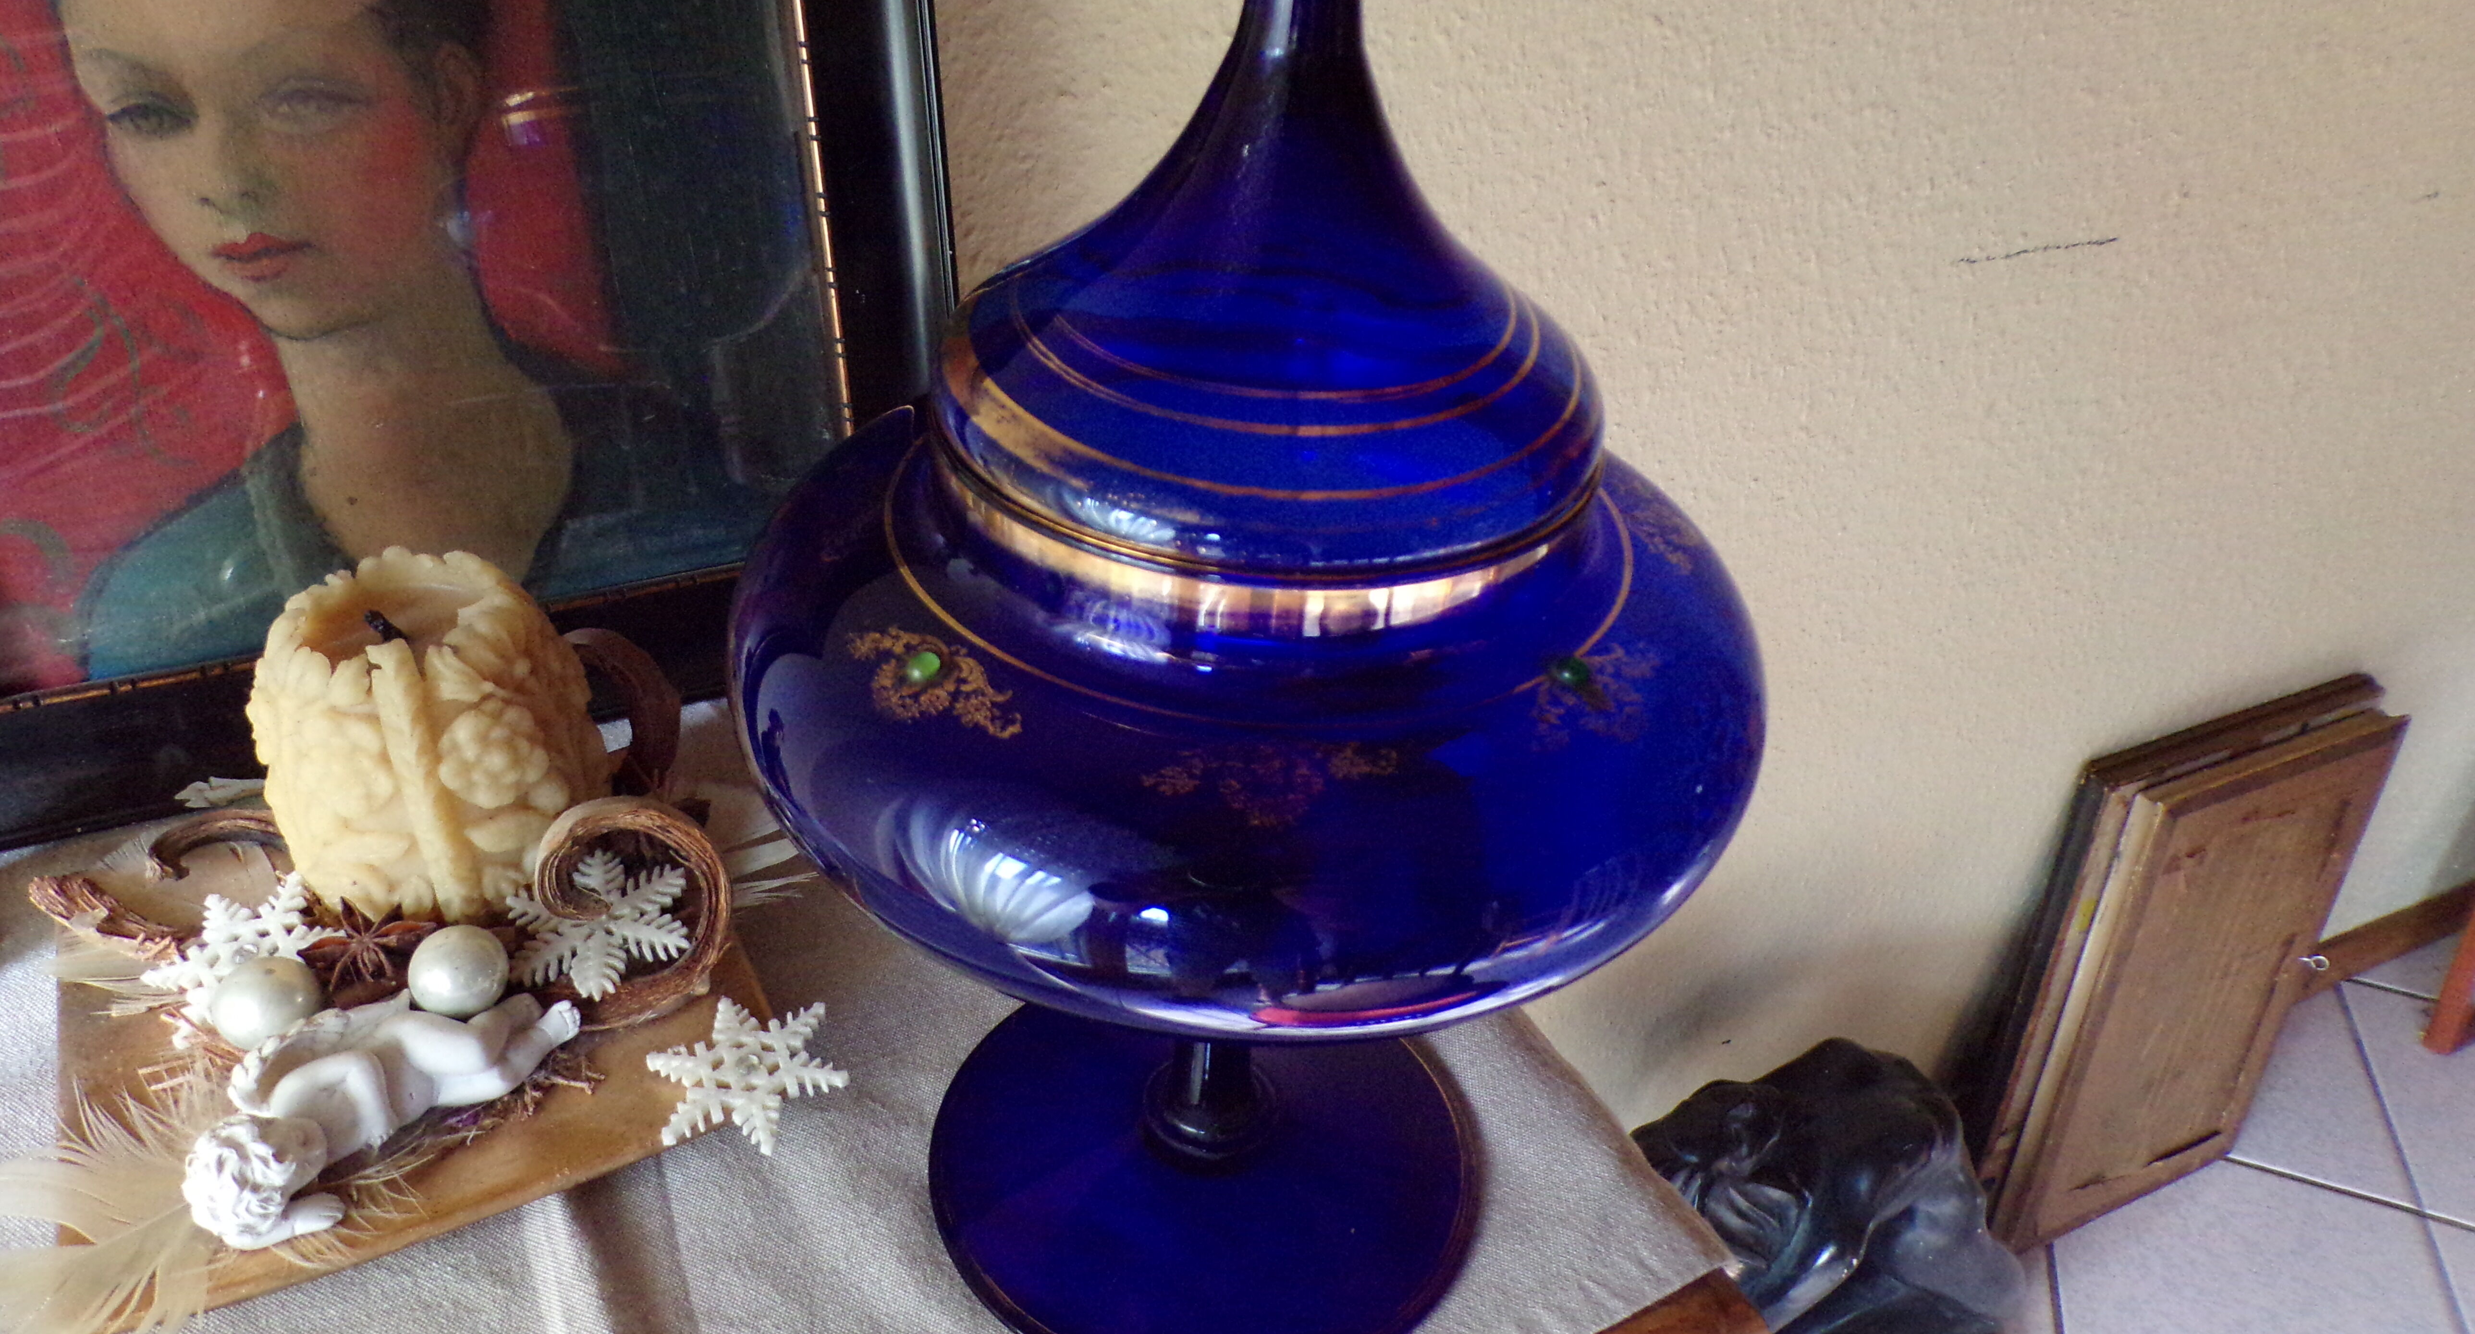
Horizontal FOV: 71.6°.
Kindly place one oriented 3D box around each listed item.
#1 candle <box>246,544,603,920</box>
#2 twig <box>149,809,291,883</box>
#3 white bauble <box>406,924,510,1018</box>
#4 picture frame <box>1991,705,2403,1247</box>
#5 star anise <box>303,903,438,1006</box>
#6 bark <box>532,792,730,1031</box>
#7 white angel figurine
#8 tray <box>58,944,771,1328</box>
[{"bbox_3d":[-0.192,0.016,0.412,0.077,0.064,0.077,-12,37,-27],"label":"candle"},{"bbox_3d":[-0.238,0.039,0.412,0.048,0.016,0.021,-12,37,-27],"label":"twig"},{"bbox_3d":[-0.169,0.066,0.372,0.021,0.021,0.021,-12,37,-27],"label":"white bauble"},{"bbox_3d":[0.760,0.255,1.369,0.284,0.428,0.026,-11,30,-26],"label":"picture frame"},{"bbox_3d":[-0.193,0.062,0.381,0.030,0.009,0.030,-12,52,-27],"label":"star anise"},{"bbox_3d":[-0.137,0.052,0.389,0.043,0.040,0.039,-12,37,-27],"label":"bark"},{"bbox_3d":[-0.168,0.086,0.341,0.076,0.027,0.027,-21,42,-36],"label":"white angel figurine"},{"bbox_3d":[-0.187,0.074,0.390,0.138,0.012,0.127,-12,37,-27],"label":"tray"}]

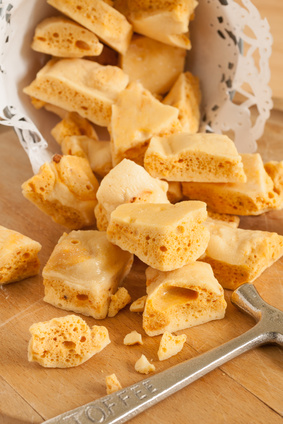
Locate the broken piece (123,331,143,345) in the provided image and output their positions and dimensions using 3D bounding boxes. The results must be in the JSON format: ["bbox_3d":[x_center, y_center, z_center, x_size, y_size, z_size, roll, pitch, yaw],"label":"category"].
[{"bbox_3d":[-0.004,0.063,0.443,0.009,0.005,0.005,-5,38,-6],"label":"broken piece"}]

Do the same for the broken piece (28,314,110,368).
[{"bbox_3d":[-0.035,0.064,0.435,0.040,0.013,0.021,-4,38,-5],"label":"broken piece"}]

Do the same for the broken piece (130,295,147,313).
[{"bbox_3d":[-0.001,0.048,0.462,0.009,0.006,0.006,-16,41,-19],"label":"broken piece"}]

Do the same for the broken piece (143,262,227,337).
[{"bbox_3d":[0.022,0.044,0.454,0.036,0.021,0.024,-9,39,-12],"label":"broken piece"}]

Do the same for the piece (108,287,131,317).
[{"bbox_3d":[-0.011,0.046,0.460,0.008,0.011,0.009,-27,46,-30],"label":"piece"}]

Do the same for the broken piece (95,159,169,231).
[{"bbox_3d":[-0.006,-0.010,0.513,0.033,0.022,0.027,6,49,23],"label":"broken piece"}]

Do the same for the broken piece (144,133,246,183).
[{"bbox_3d":[0.032,-0.032,0.523,0.057,0.019,0.021,1,38,1],"label":"broken piece"}]

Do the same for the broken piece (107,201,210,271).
[{"bbox_3d":[0.009,0.013,0.461,0.048,0.021,0.028,5,24,1],"label":"broken piece"}]

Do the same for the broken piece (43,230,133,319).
[{"bbox_3d":[-0.029,0.033,0.471,0.036,0.019,0.037,11,39,13],"label":"broken piece"}]

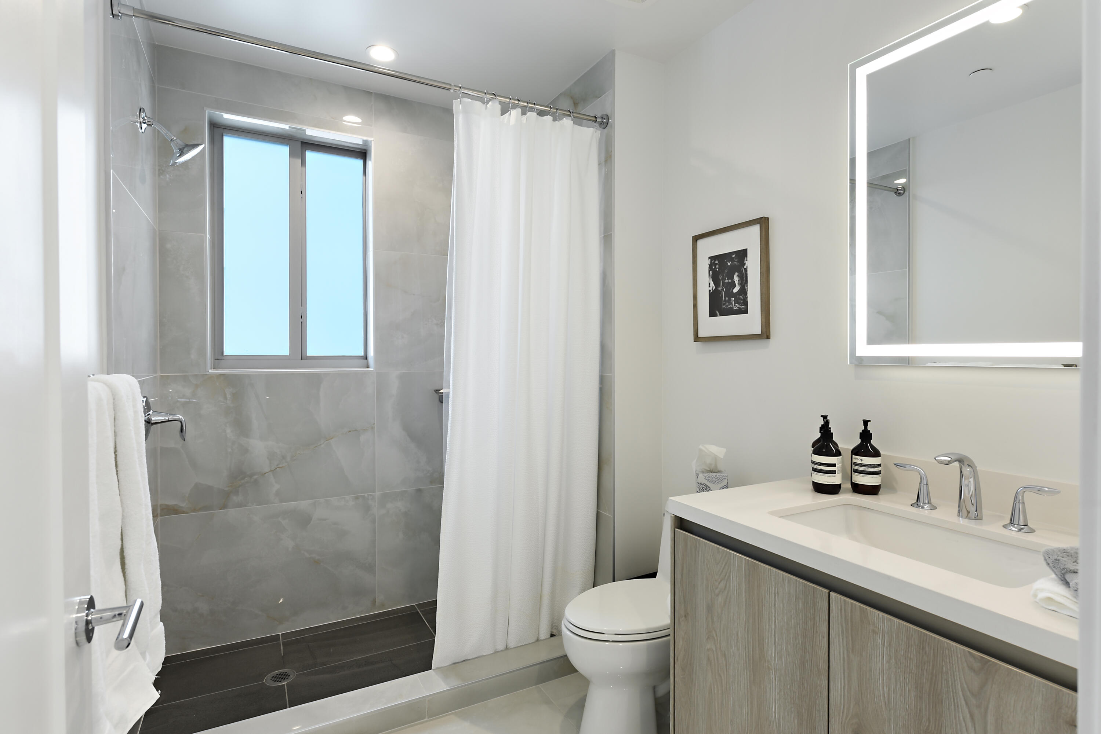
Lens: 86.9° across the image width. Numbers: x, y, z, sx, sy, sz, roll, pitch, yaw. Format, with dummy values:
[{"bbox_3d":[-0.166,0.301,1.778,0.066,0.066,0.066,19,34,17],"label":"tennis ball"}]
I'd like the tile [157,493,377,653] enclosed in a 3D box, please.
[{"bbox_3d":[-1.260,0.934,2.690,0.890,0.604,0.012,-1,1,-29],"label":"tile"}]

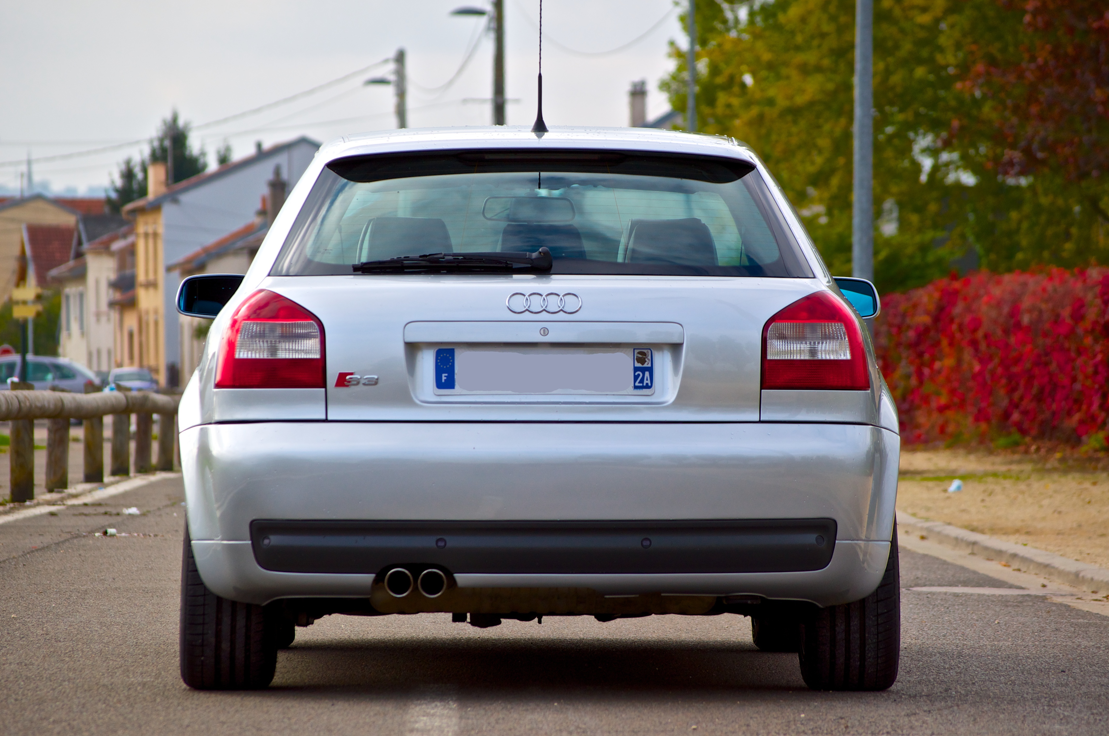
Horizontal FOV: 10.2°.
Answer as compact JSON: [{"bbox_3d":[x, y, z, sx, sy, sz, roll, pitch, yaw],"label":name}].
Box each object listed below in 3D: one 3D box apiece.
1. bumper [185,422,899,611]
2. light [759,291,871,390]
[{"bbox_3d":[-0.034,0.340,14.710,1.720,0.435,0.480,0,0,-1],"label":"bumper"},{"bbox_3d":[0.618,-0.066,14.670,0.267,0.237,0.180,0,0,-1],"label":"light"}]

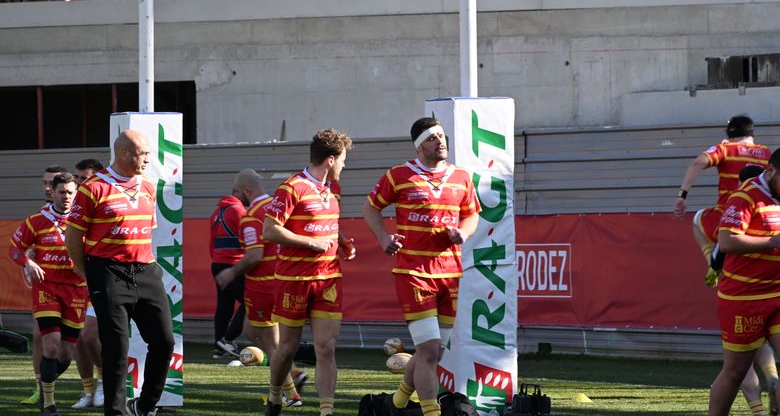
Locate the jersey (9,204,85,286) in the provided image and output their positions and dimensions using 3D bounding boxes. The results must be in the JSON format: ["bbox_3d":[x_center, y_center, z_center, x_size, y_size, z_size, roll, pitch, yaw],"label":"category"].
[{"bbox_3d":[-2.216,0.247,42.300,0.550,0.560,0.340,-1,0,-15],"label":"jersey"}]

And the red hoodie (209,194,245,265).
[{"bbox_3d":[-1.424,0.200,60.300,0.400,0.660,0.500,-1,0,-41],"label":"red hoodie"}]

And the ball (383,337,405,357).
[{"bbox_3d":[0.048,1.417,66.000,0.190,0.190,0.285,0,0,-24],"label":"ball"}]

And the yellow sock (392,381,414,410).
[{"bbox_3d":[0.075,1.082,37.400,0.090,0.165,0.110,0,36,-37],"label":"yellow sock"}]

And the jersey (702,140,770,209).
[{"bbox_3d":[2.502,-0.230,46.000,0.530,0.540,0.340,-1,0,-14],"label":"jersey"}]

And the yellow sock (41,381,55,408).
[{"bbox_3d":[-2.319,1.265,44.000,0.090,0.195,0.110,0,0,-27],"label":"yellow sock"}]

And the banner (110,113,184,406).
[{"bbox_3d":[-1.710,0.364,45.700,0.405,2.050,0.405,0,0,-23],"label":"banner"}]

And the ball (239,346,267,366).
[{"bbox_3d":[-1.336,1.439,63.000,0.190,0.190,0.285,0,0,-36],"label":"ball"}]

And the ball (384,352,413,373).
[{"bbox_3d":[0.108,1.404,58.600,0.285,0.190,0.190,0,0,0],"label":"ball"}]

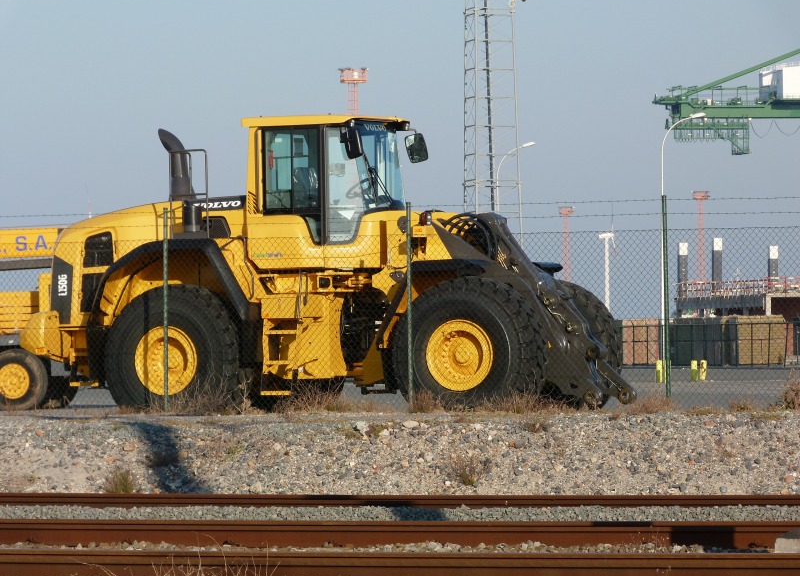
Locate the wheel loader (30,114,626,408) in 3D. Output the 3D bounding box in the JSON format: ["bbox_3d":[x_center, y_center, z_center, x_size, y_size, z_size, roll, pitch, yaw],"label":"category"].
[{"bbox_3d":[-0.707,-0.190,70.521,7.300,3.570,2.960,-1,0,23],"label":"wheel loader"}]

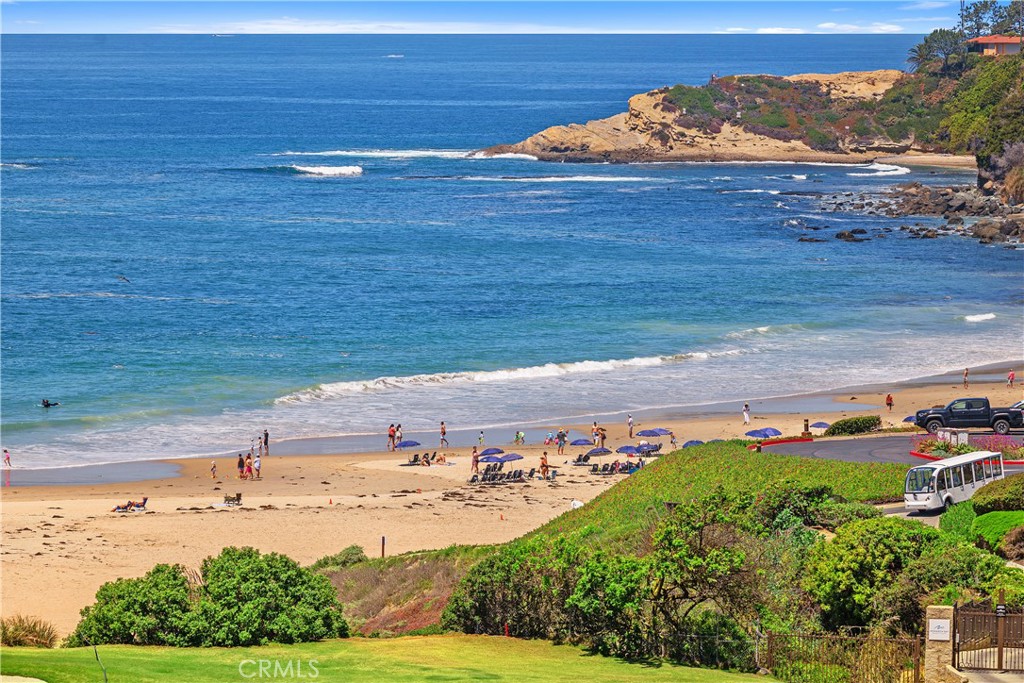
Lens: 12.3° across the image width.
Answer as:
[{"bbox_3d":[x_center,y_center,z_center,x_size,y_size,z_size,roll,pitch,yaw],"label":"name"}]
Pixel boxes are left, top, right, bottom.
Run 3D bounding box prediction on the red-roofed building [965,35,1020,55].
[{"bbox_3d":[101.695,-62.217,1000.000,12.500,4.400,10.500,1,4,15],"label":"red-roofed building"}]

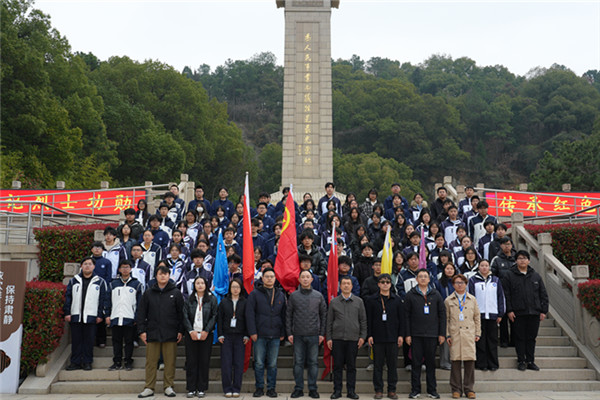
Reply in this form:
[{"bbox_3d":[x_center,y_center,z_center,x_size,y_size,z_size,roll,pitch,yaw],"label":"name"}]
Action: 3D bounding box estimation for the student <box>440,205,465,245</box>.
[{"bbox_3d":[3.059,0.987,11.171,0.510,1.760,0.300,-1,-8,5],"label":"student"}]

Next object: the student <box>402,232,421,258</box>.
[{"bbox_3d":[2.025,1.420,10.031,0.520,1.710,0.310,-1,-8,6],"label":"student"}]

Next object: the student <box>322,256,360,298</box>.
[{"bbox_3d":[0.708,1.786,9.030,0.570,1.740,0.320,0,-10,2],"label":"student"}]

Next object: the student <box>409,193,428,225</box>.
[{"bbox_3d":[2.613,0.674,12.325,0.470,1.650,0.310,-1,-8,4],"label":"student"}]

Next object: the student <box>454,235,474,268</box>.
[{"bbox_3d":[2.985,1.446,9.986,0.450,1.615,0.280,-1,-8,4],"label":"student"}]

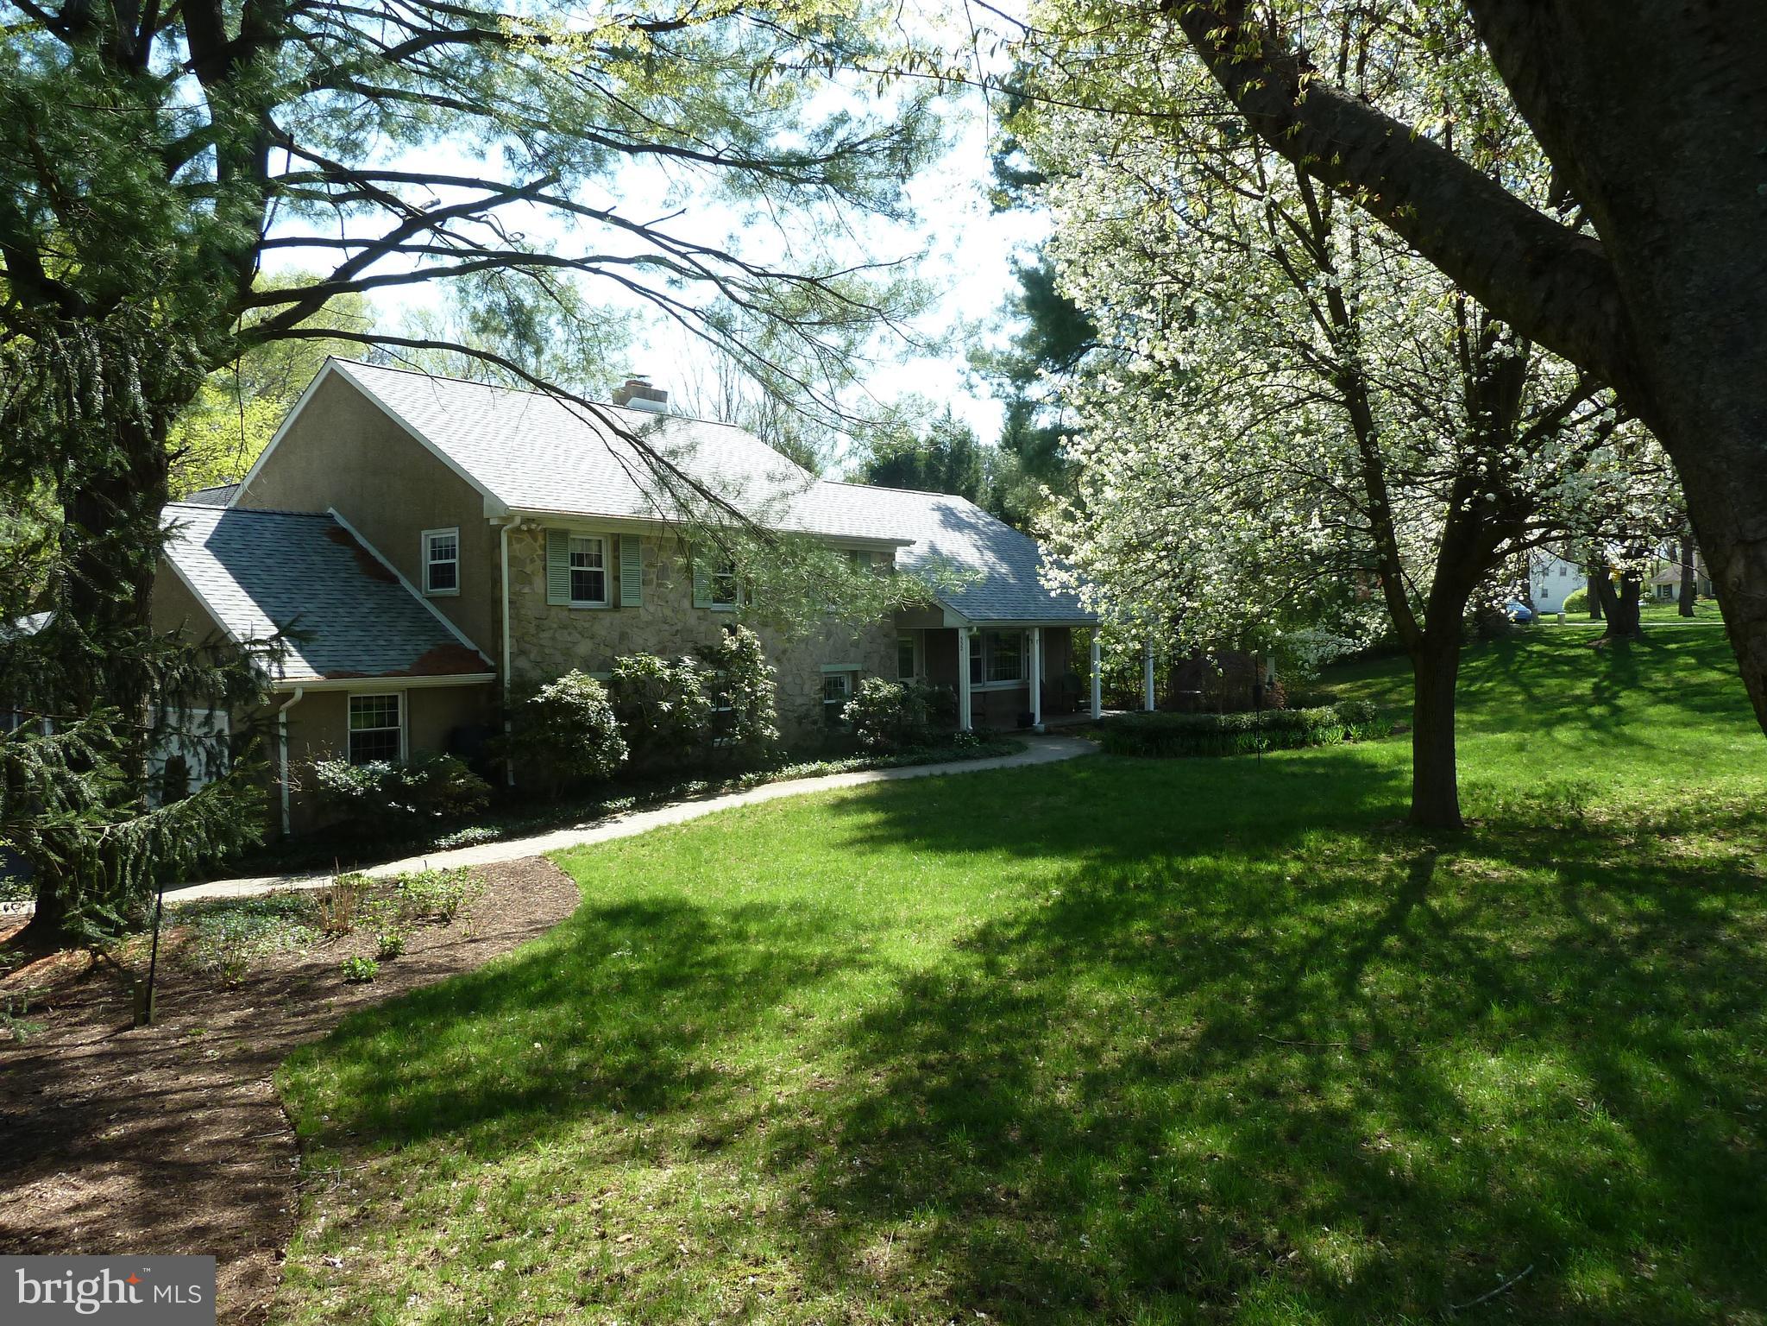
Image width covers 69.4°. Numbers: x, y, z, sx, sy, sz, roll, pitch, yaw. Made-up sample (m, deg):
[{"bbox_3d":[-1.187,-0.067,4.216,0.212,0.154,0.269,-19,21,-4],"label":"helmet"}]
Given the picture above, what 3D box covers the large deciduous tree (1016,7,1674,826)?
[{"bbox_3d":[4.500,-2.550,10.900,6.400,7.900,6.100,0,2,0],"label":"large deciduous tree"}]

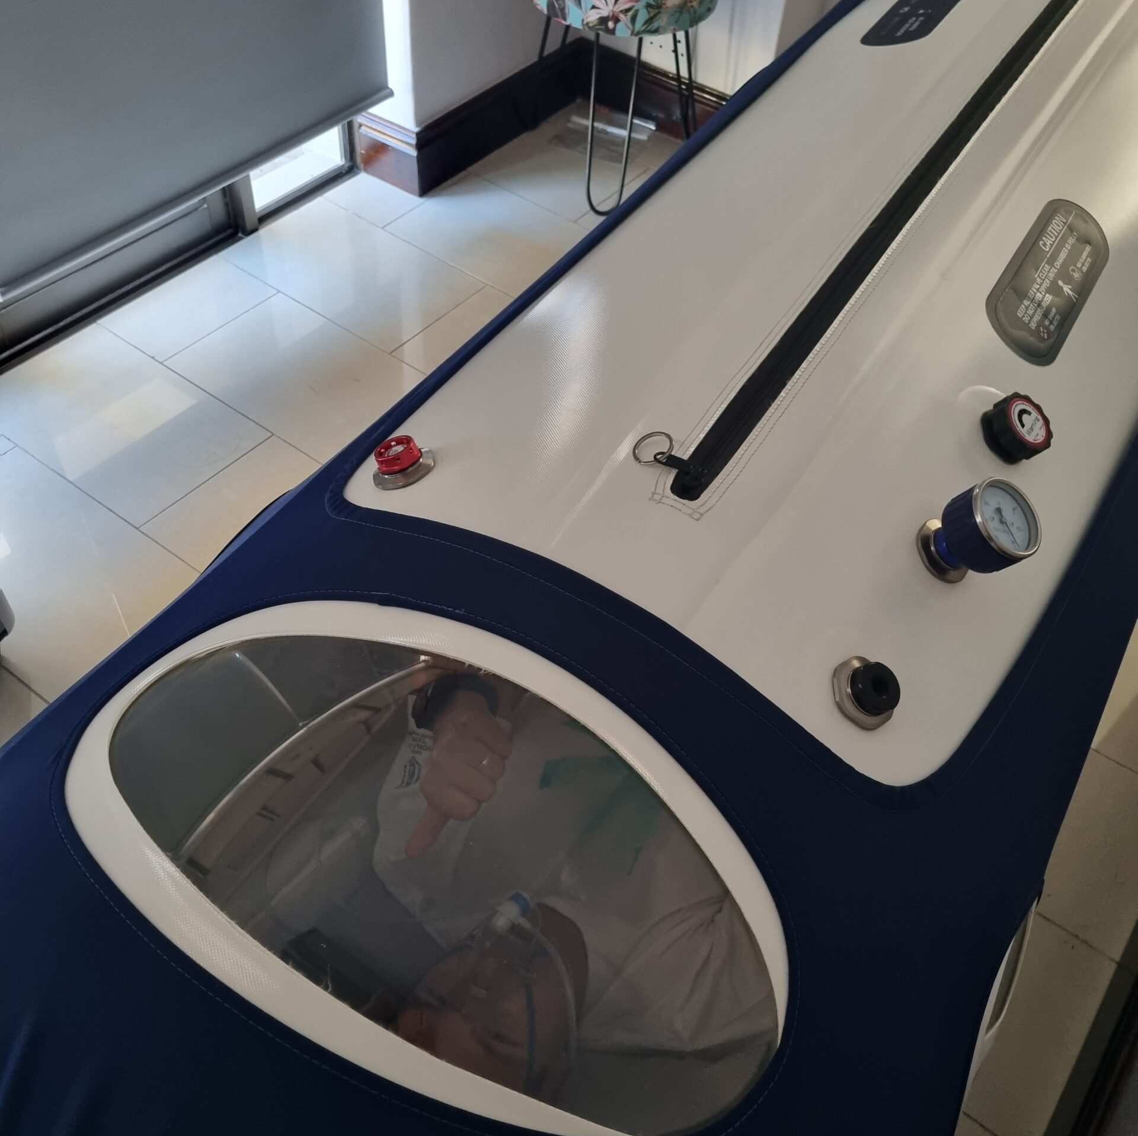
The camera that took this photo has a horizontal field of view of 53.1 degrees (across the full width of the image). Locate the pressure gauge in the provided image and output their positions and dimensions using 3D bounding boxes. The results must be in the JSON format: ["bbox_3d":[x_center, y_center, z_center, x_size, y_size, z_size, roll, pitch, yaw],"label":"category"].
[{"bbox_3d":[0.308,-0.025,0.865,0.065,0.070,0.065,46,56,-2],"label":"pressure gauge"}]

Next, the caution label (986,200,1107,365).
[{"bbox_3d":[0.481,-0.289,1.132,0.088,0.006,0.283,42,54,-3],"label":"caution label"}]

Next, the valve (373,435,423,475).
[{"bbox_3d":[-0.134,-0.088,0.891,0.035,0.015,0.035,6,42,37],"label":"valve"}]

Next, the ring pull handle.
[{"bbox_3d":[0.064,-0.090,0.858,0.033,0.005,0.033,2,48,-2],"label":"ring pull handle"}]

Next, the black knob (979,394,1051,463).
[{"bbox_3d":[0.384,-0.119,0.977,0.055,0.029,0.055,45,54,-7],"label":"black knob"}]

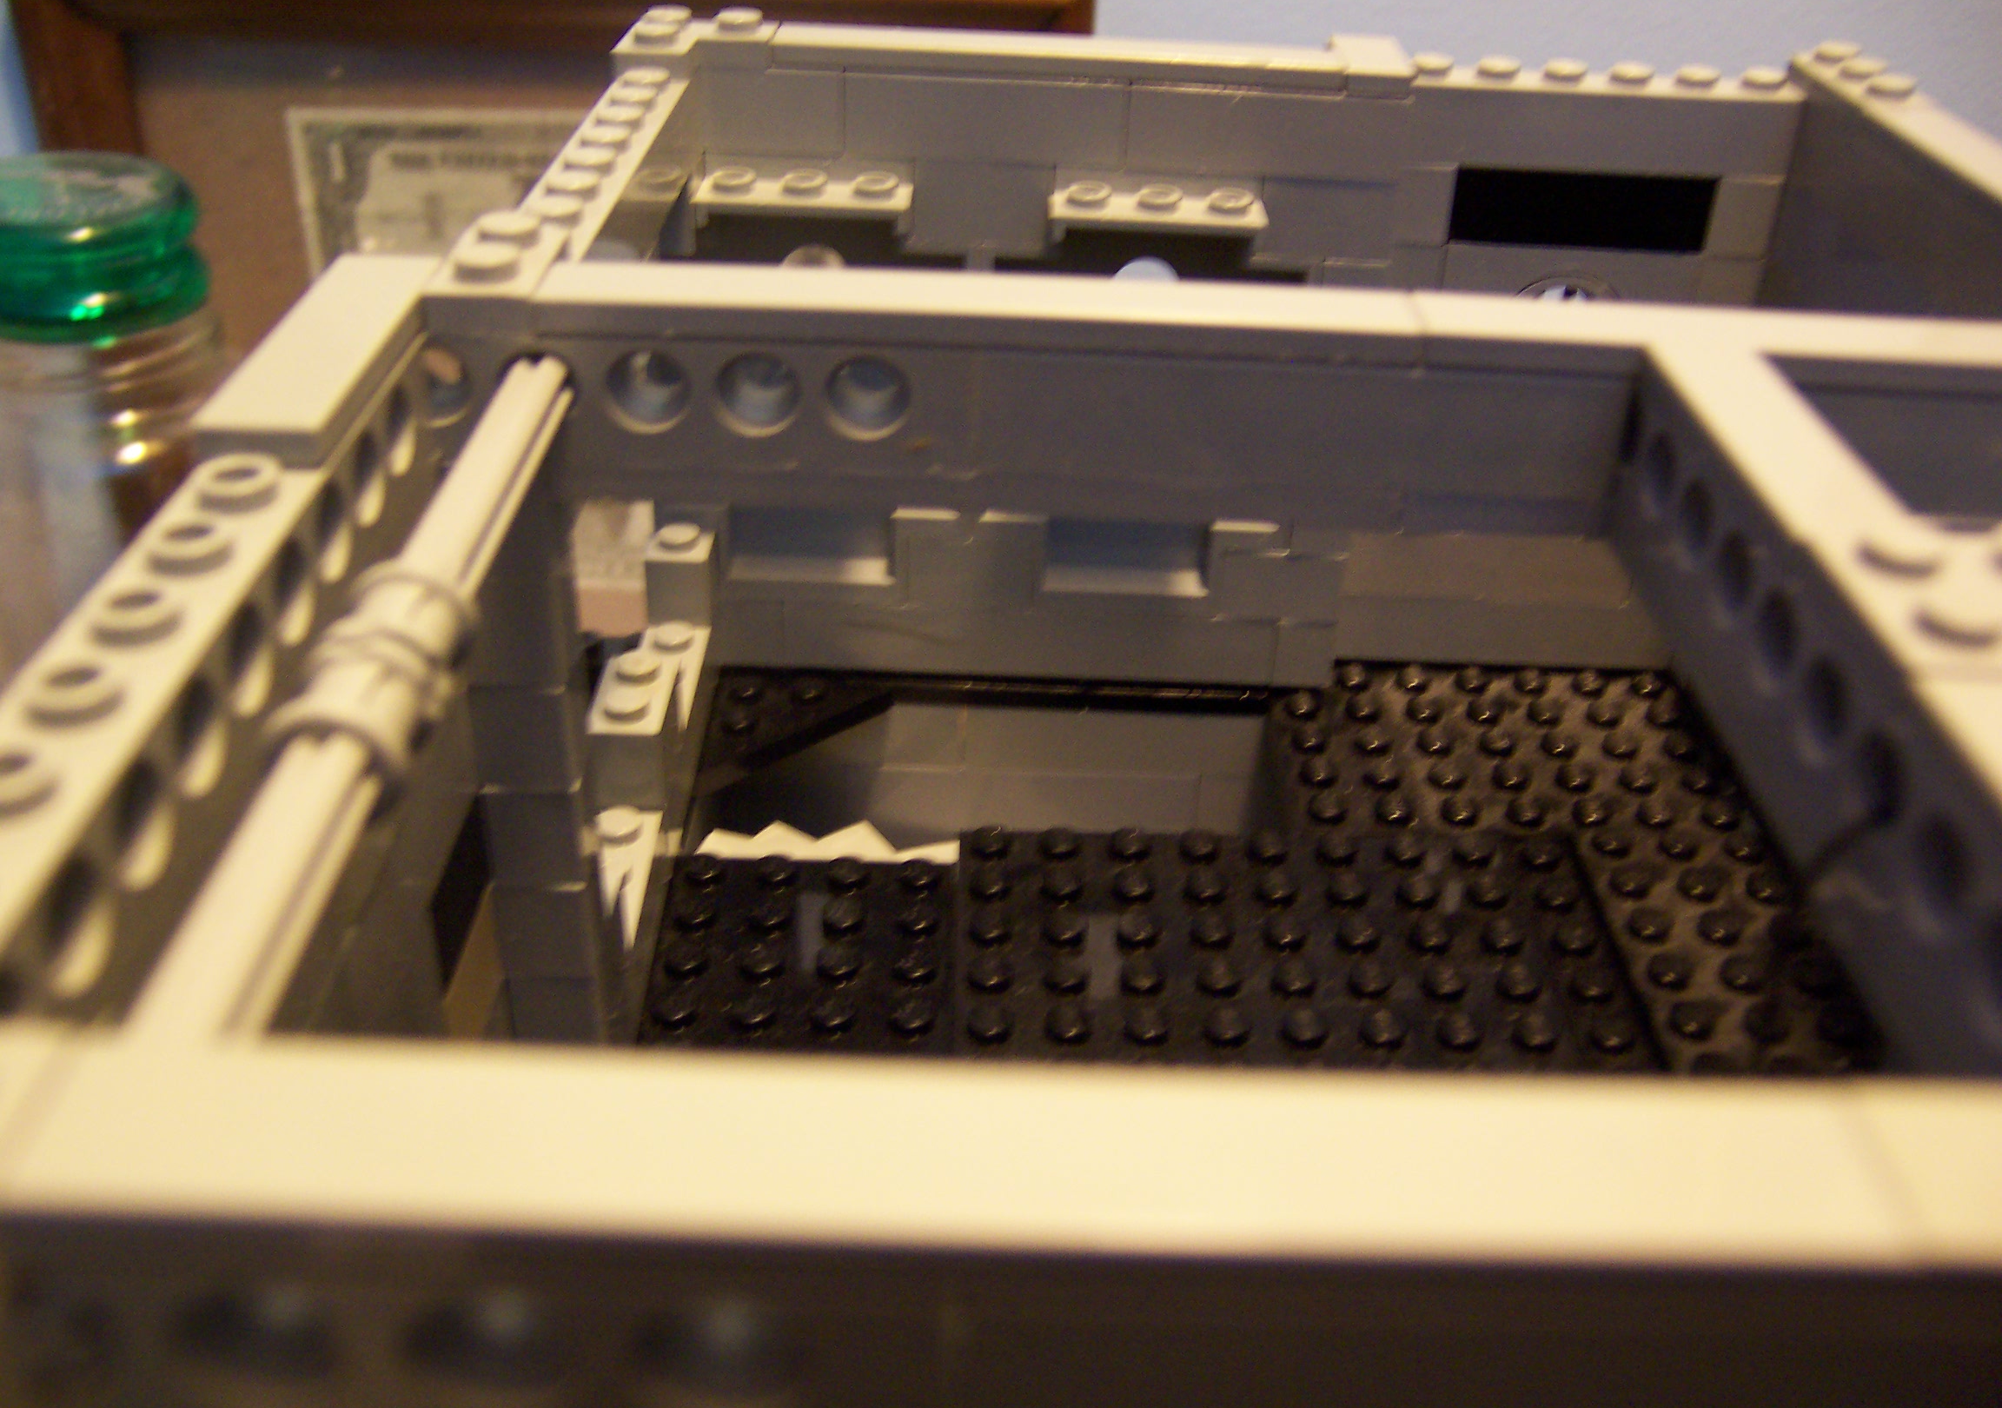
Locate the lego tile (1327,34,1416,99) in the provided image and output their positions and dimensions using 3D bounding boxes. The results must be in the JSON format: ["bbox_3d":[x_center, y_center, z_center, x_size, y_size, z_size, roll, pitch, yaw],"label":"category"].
[{"bbox_3d":[0.042,-0.074,0.222,0.008,0.003,0.016,2,31,-1],"label":"lego tile"}]

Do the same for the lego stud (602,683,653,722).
[{"bbox_3d":[-0.040,0.000,0.205,0.005,0.002,0.005,2,31,-1],"label":"lego stud"}]

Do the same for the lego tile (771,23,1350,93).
[{"bbox_3d":[0.006,-0.073,0.218,0.064,0.003,0.008,2,31,-1],"label":"lego tile"}]

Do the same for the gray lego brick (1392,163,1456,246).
[{"bbox_3d":[0.052,-0.063,0.238,0.008,0.010,0.008,2,31,-1],"label":"gray lego brick"}]

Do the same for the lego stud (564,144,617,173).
[{"bbox_3d":[-0.038,-0.049,0.175,0.005,0.002,0.005,1,31,-1],"label":"lego stud"}]

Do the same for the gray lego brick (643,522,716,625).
[{"bbox_3d":[-0.041,-0.017,0.247,0.008,0.011,0.008,2,31,-1],"label":"gray lego brick"}]

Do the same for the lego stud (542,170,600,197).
[{"bbox_3d":[-0.037,-0.045,0.166,0.005,0.002,0.005,2,31,-1],"label":"lego stud"}]

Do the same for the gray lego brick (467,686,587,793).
[{"bbox_3d":[-0.039,0.001,0.160,0.008,0.010,0.008,1,31,0],"label":"gray lego brick"}]

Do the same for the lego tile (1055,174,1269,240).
[{"bbox_3d":[0.018,-0.056,0.217,0.024,0.005,0.009,1,31,-1],"label":"lego tile"}]

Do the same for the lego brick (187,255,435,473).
[{"bbox_3d":[-0.046,-0.024,0.131,0.008,0.003,0.032,1,31,-1],"label":"lego brick"}]

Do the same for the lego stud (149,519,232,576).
[{"bbox_3d":[-0.045,-0.009,0.106,0.005,0.002,0.005,2,31,-1],"label":"lego stud"}]

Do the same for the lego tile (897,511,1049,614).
[{"bbox_3d":[-0.004,-0.020,0.249,0.018,0.012,0.008,2,31,-1],"label":"lego tile"}]

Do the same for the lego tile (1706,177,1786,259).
[{"bbox_3d":[0.088,-0.059,0.229,0.008,0.010,0.008,2,31,-1],"label":"lego tile"}]

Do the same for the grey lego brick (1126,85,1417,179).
[{"bbox_3d":[0.030,-0.067,0.219,0.032,0.010,0.008,2,31,-1],"label":"grey lego brick"}]

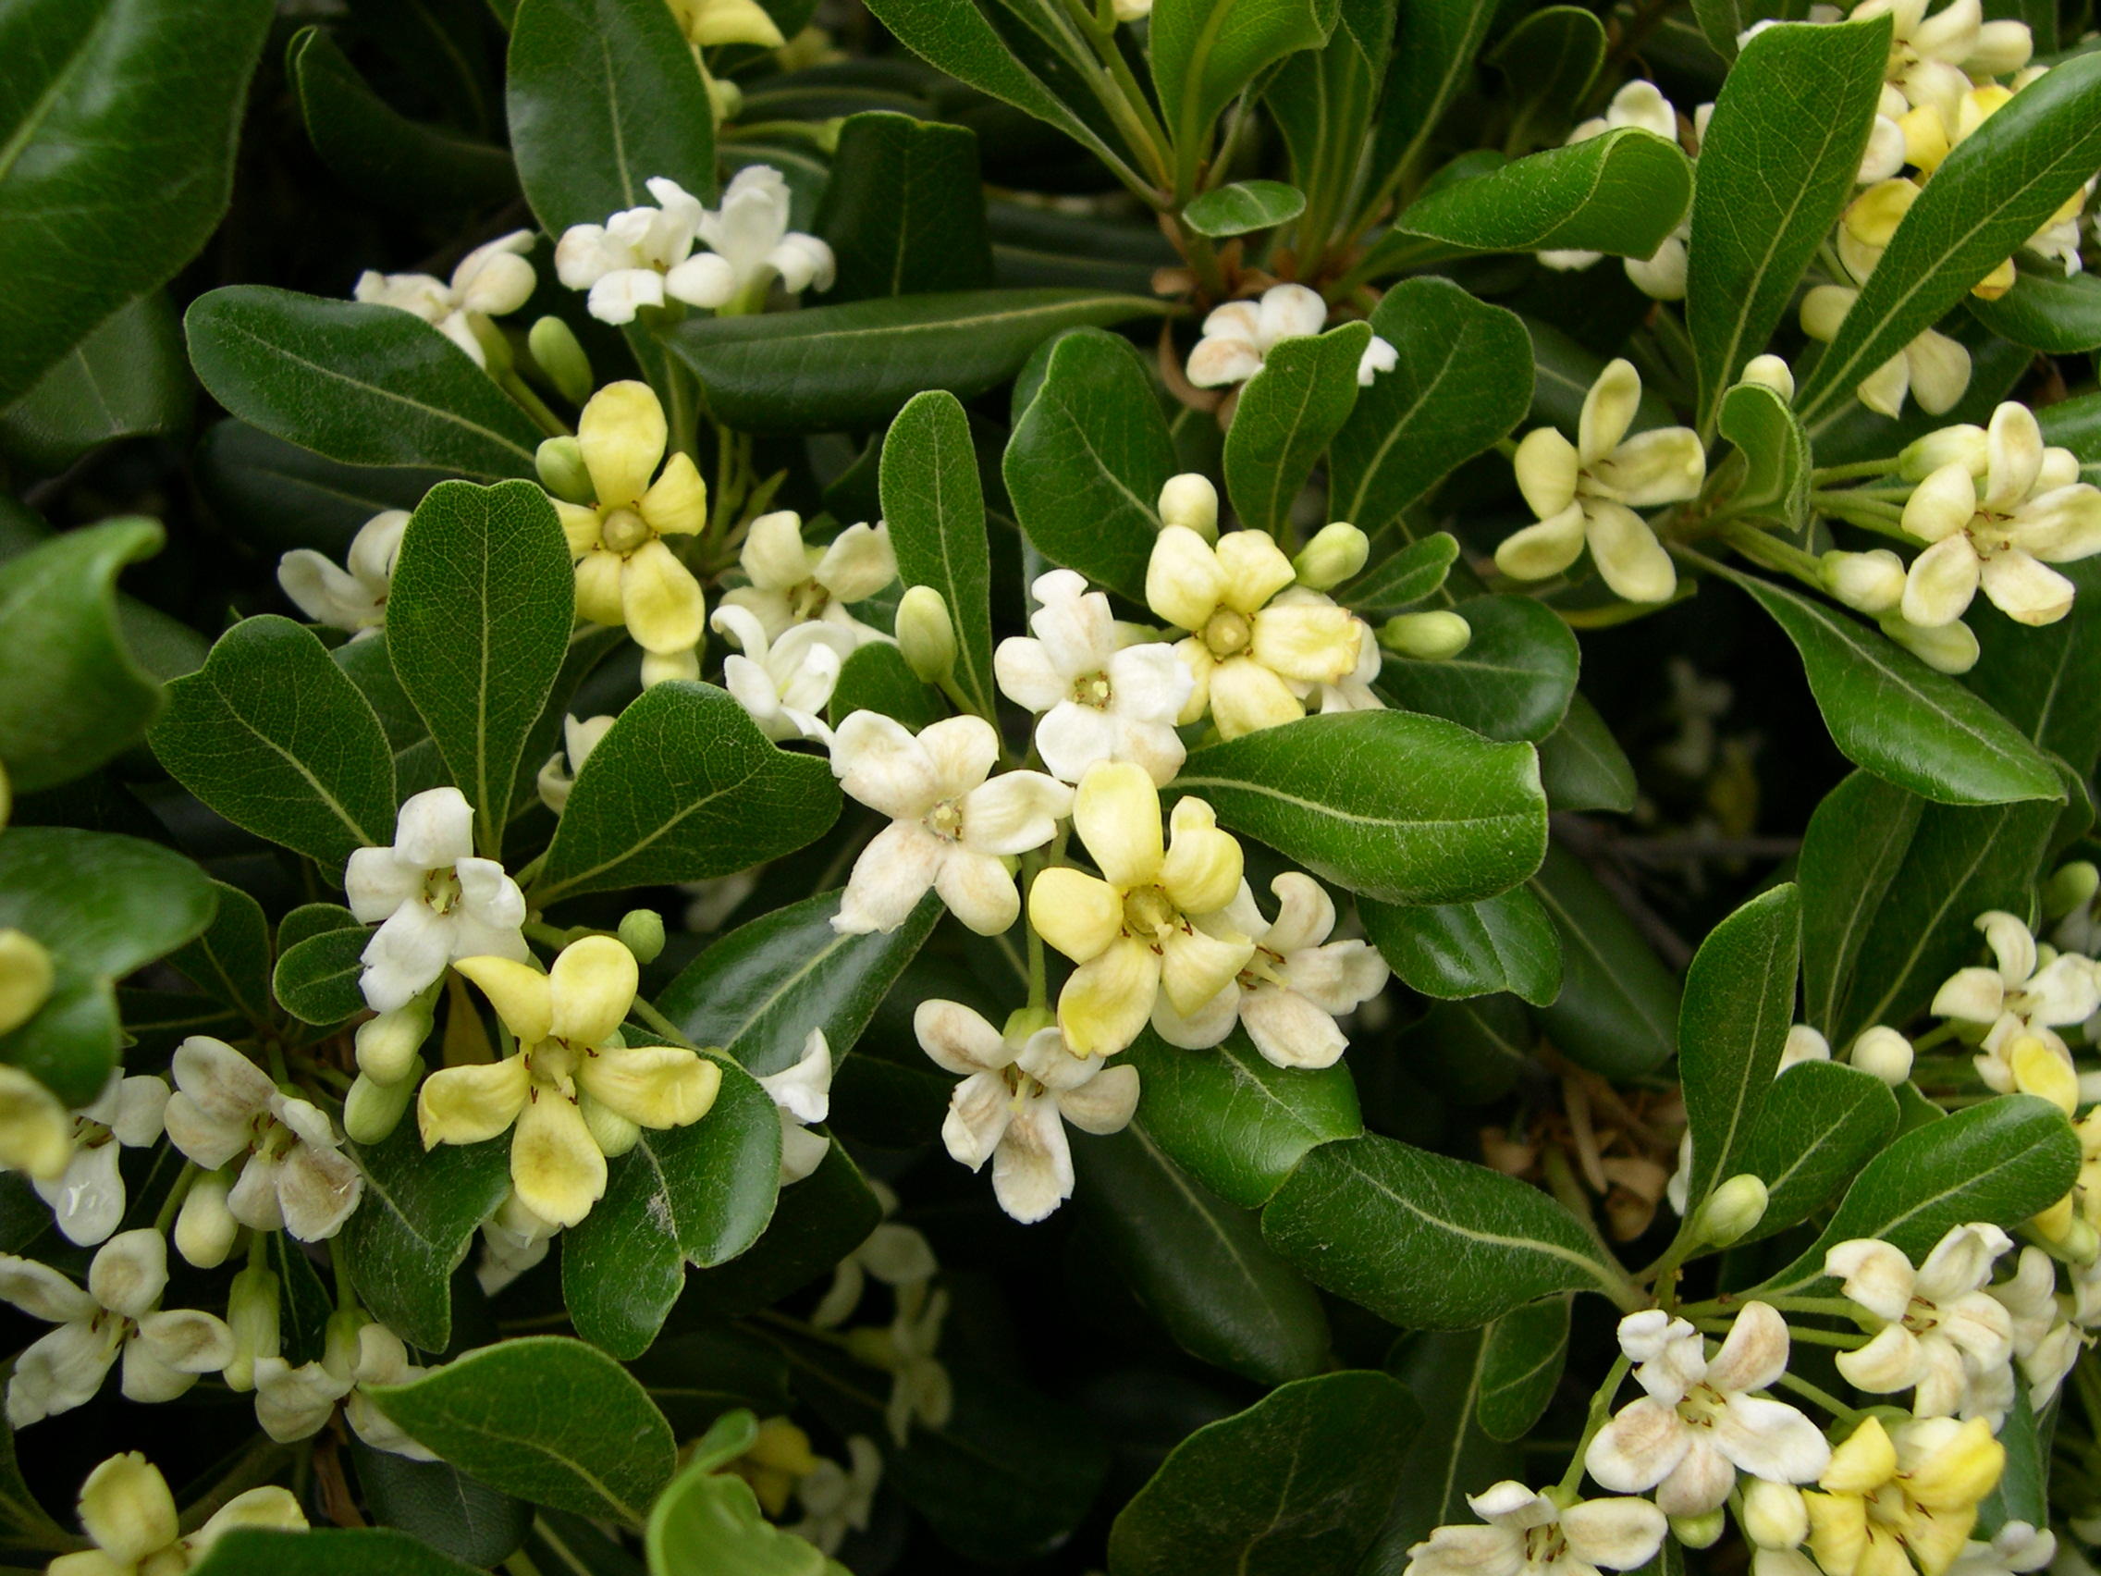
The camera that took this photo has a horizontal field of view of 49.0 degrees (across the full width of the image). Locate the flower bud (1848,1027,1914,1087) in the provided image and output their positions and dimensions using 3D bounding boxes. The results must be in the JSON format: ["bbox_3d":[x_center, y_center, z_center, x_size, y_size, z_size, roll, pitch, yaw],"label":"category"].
[{"bbox_3d":[0.099,0.032,0.276,0.007,0.007,0.010,0,12,27],"label":"flower bud"}]

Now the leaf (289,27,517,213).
[{"bbox_3d":[-0.098,-0.104,0.365,0.051,0.012,0.025,16,51,-2],"label":"leaf"}]

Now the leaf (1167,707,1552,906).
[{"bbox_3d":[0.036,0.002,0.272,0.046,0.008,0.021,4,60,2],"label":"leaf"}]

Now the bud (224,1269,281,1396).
[{"bbox_3d":[-0.097,0.066,0.280,0.007,0.016,0.007,8,-6,-8],"label":"bud"}]

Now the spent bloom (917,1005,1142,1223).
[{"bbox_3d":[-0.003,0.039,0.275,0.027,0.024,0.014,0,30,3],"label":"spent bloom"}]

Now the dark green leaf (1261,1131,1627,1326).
[{"bbox_3d":[0.057,0.063,0.328,0.056,0.009,0.025,20,69,-11],"label":"dark green leaf"}]

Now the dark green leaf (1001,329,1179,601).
[{"bbox_3d":[0.006,-0.038,0.278,0.023,0.041,0.009,-35,12,-4],"label":"dark green leaf"}]

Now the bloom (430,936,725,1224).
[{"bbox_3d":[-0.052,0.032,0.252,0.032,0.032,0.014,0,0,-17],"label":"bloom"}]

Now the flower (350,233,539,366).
[{"bbox_3d":[-0.084,-0.067,0.320,0.023,0.014,0.018,0,53,30],"label":"flower"}]

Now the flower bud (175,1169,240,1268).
[{"bbox_3d":[-0.097,0.049,0.265,0.007,0.012,0.007,-3,-9,0],"label":"flower bud"}]

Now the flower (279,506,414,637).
[{"bbox_3d":[-0.094,-0.029,0.315,0.026,0.022,0.015,0,21,19],"label":"flower"}]

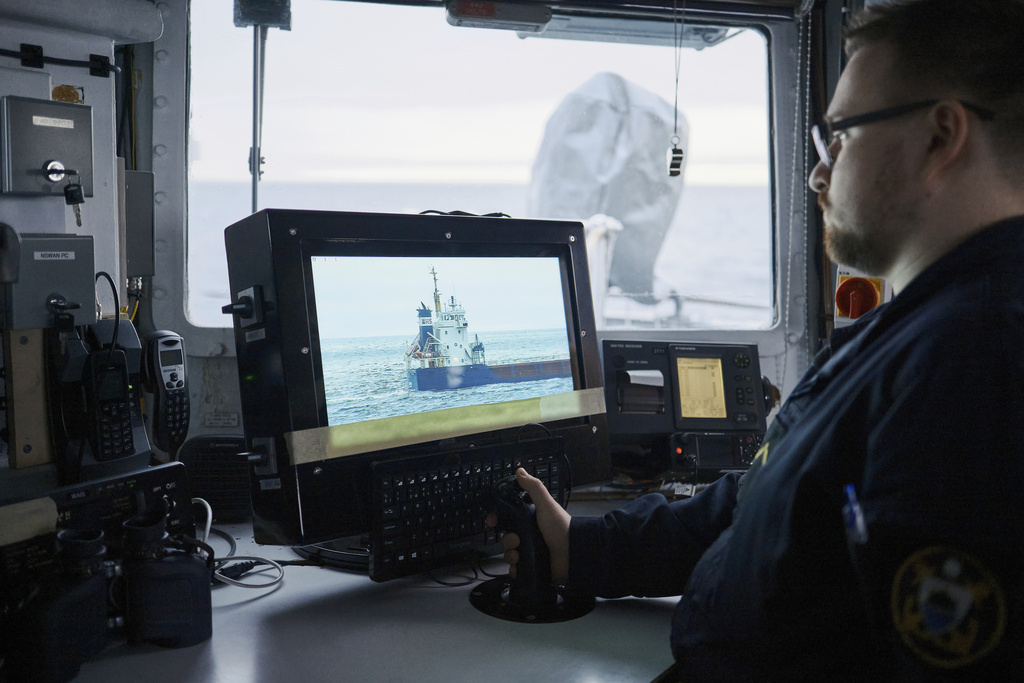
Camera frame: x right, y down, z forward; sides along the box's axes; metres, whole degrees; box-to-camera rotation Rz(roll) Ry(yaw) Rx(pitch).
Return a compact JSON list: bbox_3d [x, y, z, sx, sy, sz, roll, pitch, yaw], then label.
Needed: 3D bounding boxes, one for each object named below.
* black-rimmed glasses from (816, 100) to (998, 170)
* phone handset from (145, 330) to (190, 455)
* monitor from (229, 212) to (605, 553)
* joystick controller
[{"bbox_3d":[0.355,-0.182,0.893,0.143,0.045,0.141,-8,5,22],"label":"black-rimmed glasses"},{"bbox_3d":[-0.508,0.075,1.470,0.054,0.180,0.045,-8,12,-41],"label":"phone handset"},{"bbox_3d":[-0.098,0.032,1.278,0.489,0.366,0.108,-4,-4,-42],"label":"monitor"},{"bbox_3d":[0.023,0.213,1.086,0.137,0.141,0.137,6,11,33],"label":"joystick controller"}]

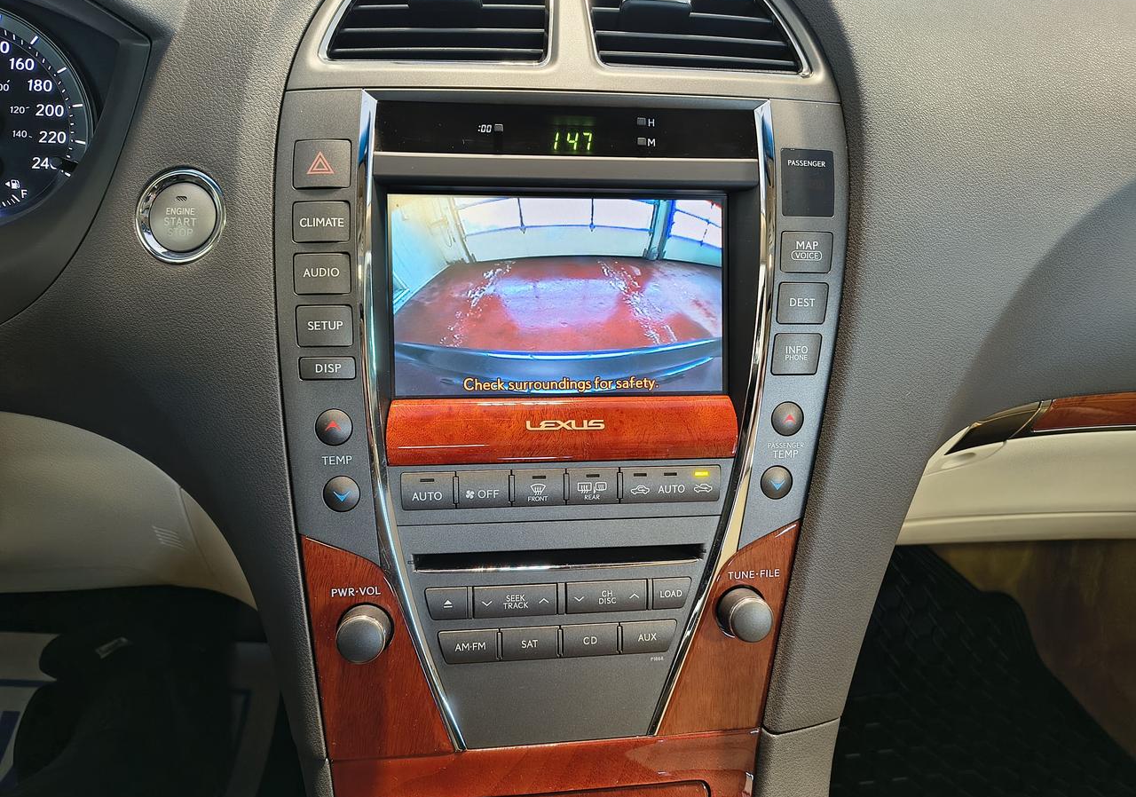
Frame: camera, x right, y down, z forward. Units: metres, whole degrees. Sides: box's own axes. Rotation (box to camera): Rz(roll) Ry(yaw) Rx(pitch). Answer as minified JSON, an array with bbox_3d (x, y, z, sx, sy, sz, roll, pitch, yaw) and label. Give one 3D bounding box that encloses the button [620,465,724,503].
[{"bbox_3d":[0.046,0.039,0.360,0.046,0.016,0.008,-1,1,-6],"label":"button"}]

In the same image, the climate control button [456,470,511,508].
[{"bbox_3d":[-0.037,0.040,0.350,0.023,0.016,0.008,-1,1,-6],"label":"climate control button"}]

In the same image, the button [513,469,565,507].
[{"bbox_3d":[-0.013,0.041,0.362,0.025,0.019,0.008,-1,18,-6],"label":"button"}]

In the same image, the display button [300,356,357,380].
[{"bbox_3d":[-0.101,-0.013,0.331,0.023,0.010,0.007,-1,15,-6],"label":"display button"}]

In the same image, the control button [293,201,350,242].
[{"bbox_3d":[-0.104,-0.074,0.337,0.022,0.016,0.008,-1,2,-6],"label":"control button"}]

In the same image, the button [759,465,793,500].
[{"bbox_3d":[0.100,0.040,0.375,0.017,0.017,0.007,-1,16,-6],"label":"button"}]

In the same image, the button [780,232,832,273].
[{"bbox_3d":[0.104,-0.063,0.342,0.024,0.018,0.007,-1,15,-6],"label":"button"}]

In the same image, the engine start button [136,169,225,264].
[{"bbox_3d":[-0.168,-0.079,0.341,0.040,0.040,0.012,0,-3,1],"label":"engine start button"}]

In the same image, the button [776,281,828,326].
[{"bbox_3d":[0.104,-0.042,0.347,0.024,0.018,0.007,-1,15,-6],"label":"button"}]

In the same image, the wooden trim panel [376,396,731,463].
[{"bbox_3d":[-0.002,0.013,0.352,0.154,0.028,0.020,-1,2,-6],"label":"wooden trim panel"}]

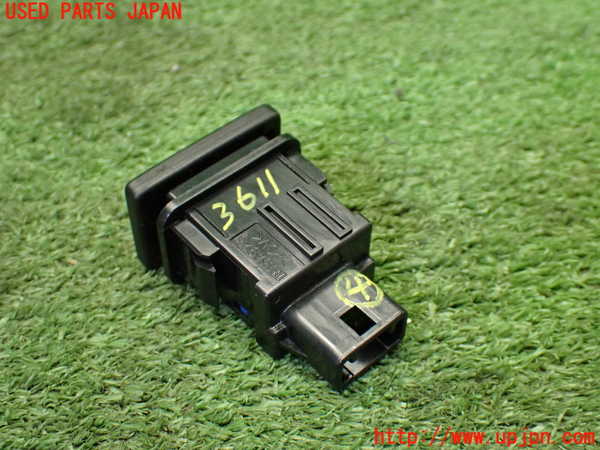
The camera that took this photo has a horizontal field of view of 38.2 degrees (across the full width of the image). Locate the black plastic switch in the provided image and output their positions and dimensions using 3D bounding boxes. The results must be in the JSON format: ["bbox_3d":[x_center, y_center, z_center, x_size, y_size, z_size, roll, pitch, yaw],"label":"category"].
[{"bbox_3d":[-0.003,0.006,0.172,0.036,0.023,0.052,-33,57,-25],"label":"black plastic switch"}]

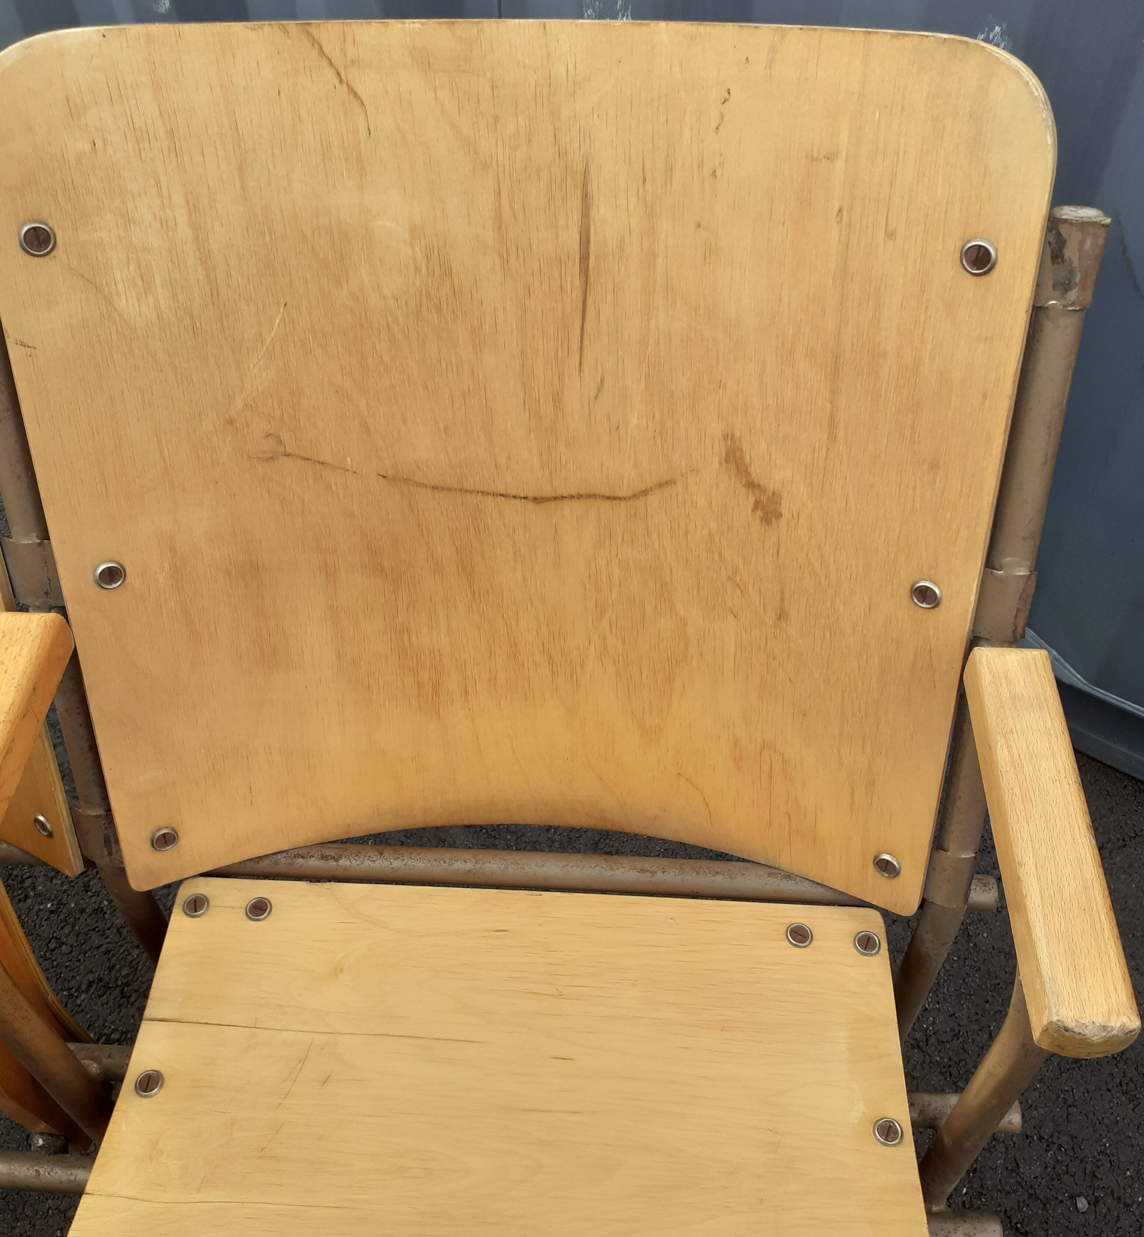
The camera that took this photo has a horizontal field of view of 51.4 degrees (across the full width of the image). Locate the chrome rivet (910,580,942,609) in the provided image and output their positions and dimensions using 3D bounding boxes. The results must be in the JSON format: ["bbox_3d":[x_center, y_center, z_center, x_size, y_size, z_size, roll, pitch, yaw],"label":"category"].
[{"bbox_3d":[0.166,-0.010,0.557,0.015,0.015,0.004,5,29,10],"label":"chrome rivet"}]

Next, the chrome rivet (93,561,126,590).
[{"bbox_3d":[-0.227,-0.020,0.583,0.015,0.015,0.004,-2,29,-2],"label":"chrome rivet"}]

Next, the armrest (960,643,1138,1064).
[{"bbox_3d":[0.206,0.094,0.522,0.035,0.028,0.188,2,49,4],"label":"armrest"}]

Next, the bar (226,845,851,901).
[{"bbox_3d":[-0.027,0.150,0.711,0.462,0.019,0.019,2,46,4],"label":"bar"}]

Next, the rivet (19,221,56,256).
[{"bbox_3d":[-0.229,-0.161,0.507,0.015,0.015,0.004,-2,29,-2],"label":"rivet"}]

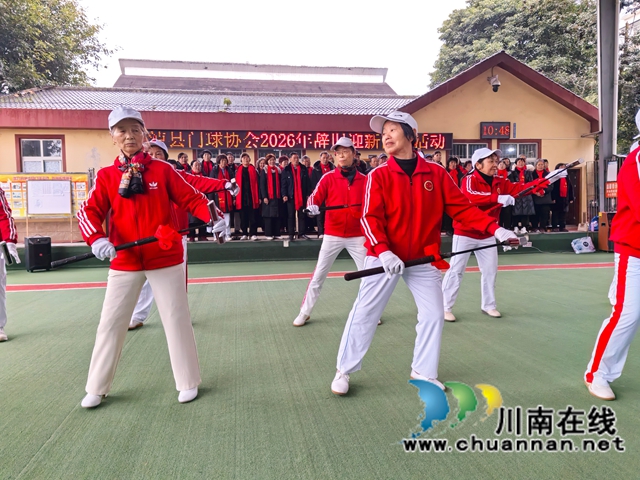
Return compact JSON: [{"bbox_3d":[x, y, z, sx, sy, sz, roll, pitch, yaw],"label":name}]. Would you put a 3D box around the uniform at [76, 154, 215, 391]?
[{"bbox_3d":[-0.874,0.159,2.620,0.660,1.270,0.380,-2,4,-12],"label":"uniform"}]

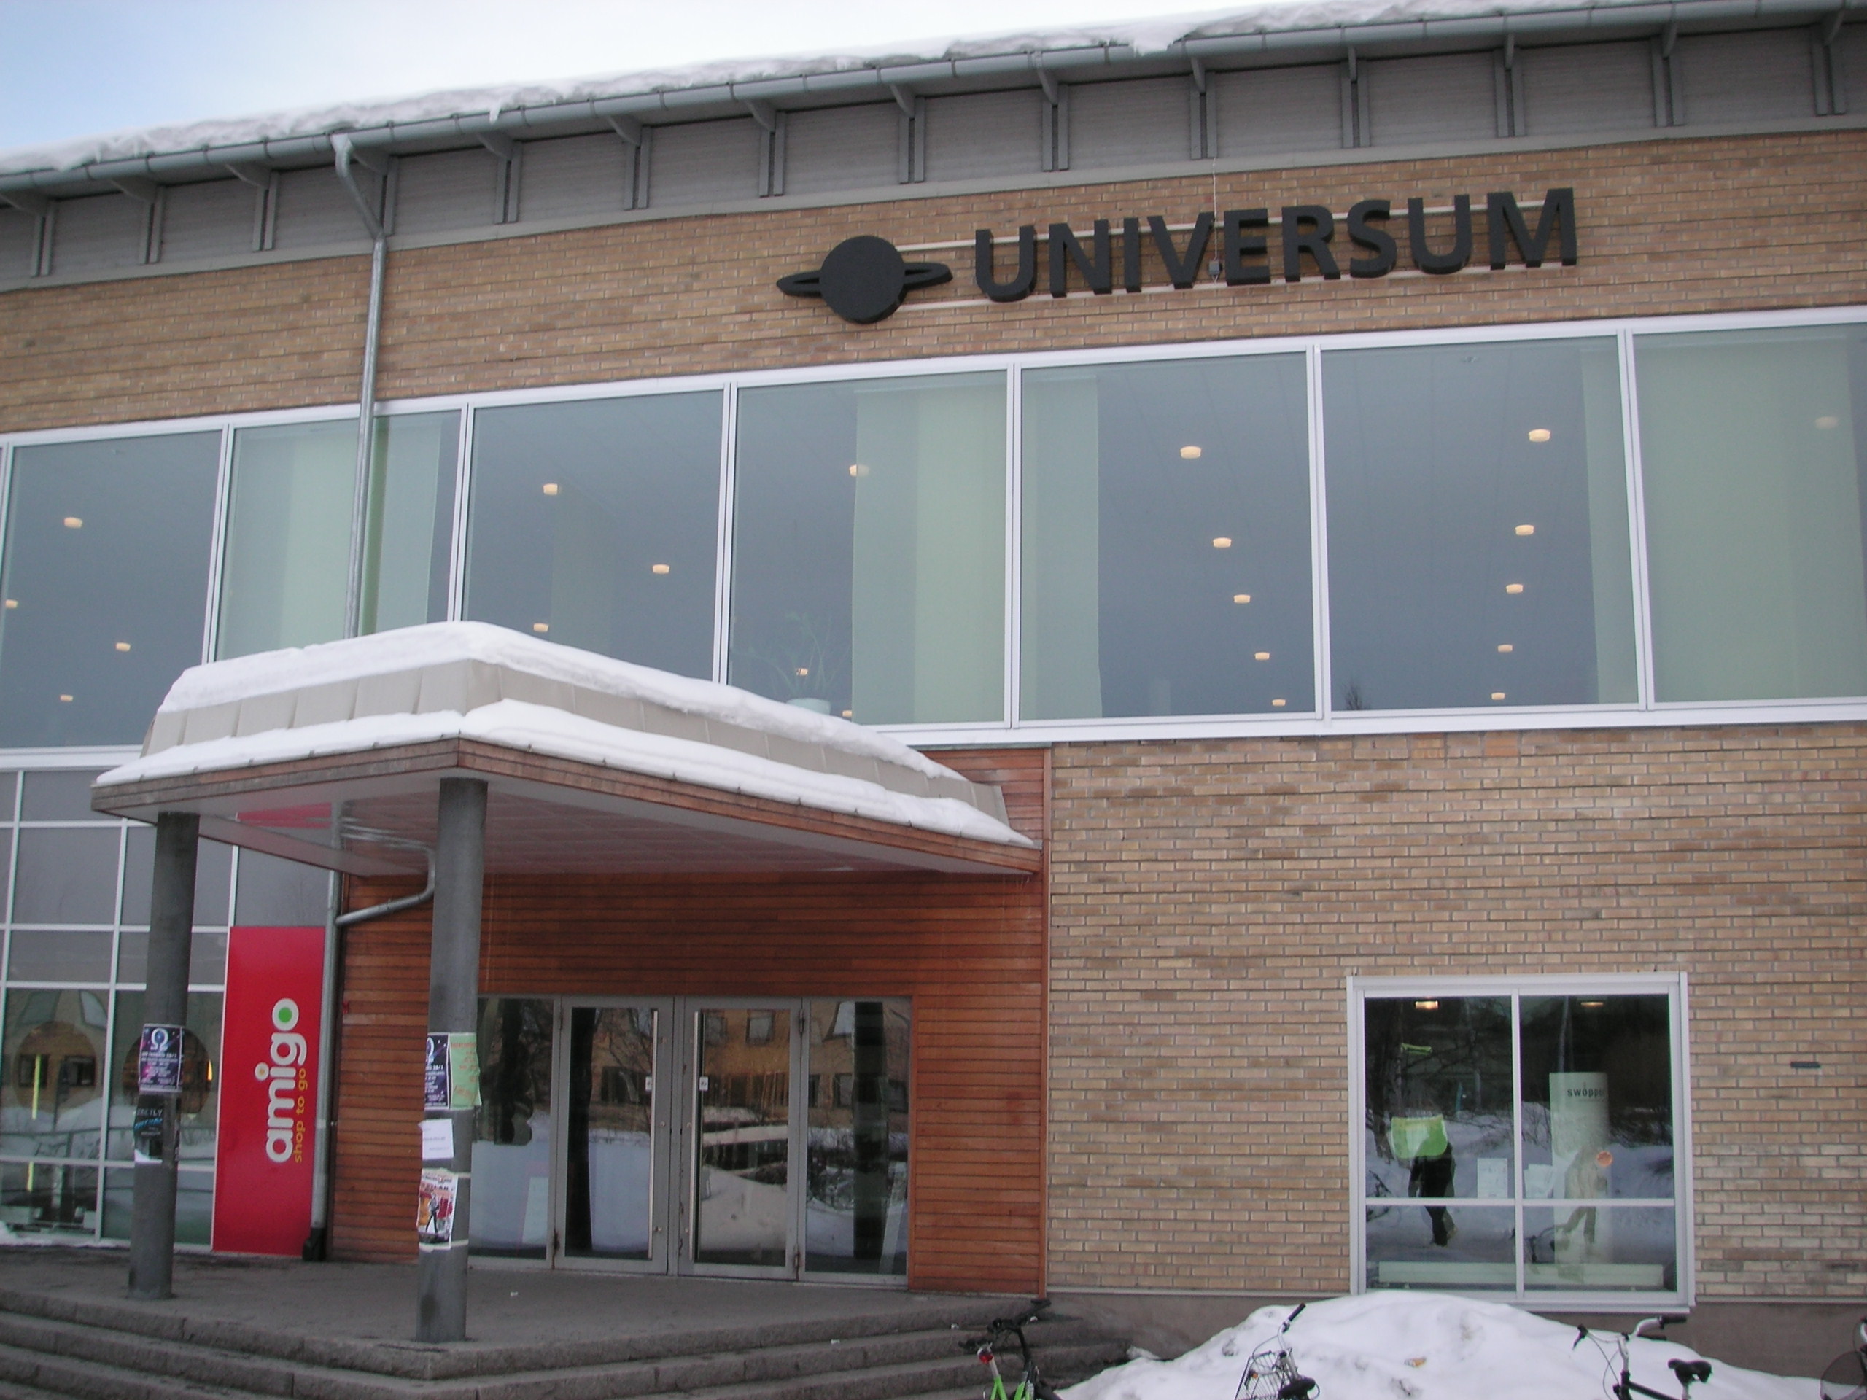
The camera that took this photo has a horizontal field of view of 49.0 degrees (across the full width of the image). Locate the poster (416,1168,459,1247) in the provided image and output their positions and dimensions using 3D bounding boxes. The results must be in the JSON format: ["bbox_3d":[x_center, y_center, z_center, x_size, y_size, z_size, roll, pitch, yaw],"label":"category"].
[{"bbox_3d":[-2.734,2.795,11.300,0.250,0.420,0.070,-2,-11,15],"label":"poster"}]

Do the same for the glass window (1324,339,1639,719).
[{"bbox_3d":[3.972,-1.296,15.021,2.177,2.808,0.100,-2,-11,13],"label":"glass window"}]

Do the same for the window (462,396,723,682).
[{"bbox_3d":[-2.784,-1.092,16.561,2.232,2.816,0.100,-2,-11,13],"label":"window"}]

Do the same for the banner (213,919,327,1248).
[{"bbox_3d":[-5.274,3.096,16.326,0.861,2.551,0.050,-2,-11,13],"label":"banner"}]

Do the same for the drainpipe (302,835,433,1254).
[{"bbox_3d":[-4.427,2.812,16.088,0.926,3.097,0.220,-2,-11,13],"label":"drainpipe"}]

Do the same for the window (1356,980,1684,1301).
[{"bbox_3d":[4.037,3.038,14.193,2.174,2.161,0.100,-2,-11,13],"label":"window"}]

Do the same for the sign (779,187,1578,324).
[{"bbox_3d":[1.761,-3.370,15.781,6.116,0.720,0.180,-2,-11,13],"label":"sign"}]

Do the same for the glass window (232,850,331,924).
[{"bbox_3d":[-5.295,1.428,16.675,0.870,0.808,0.080,-2,-11,13],"label":"glass window"}]

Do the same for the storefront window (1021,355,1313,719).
[{"bbox_3d":[1.757,-1.240,15.528,2.240,2.828,0.100,-2,-11,13],"label":"storefront window"}]

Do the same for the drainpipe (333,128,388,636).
[{"bbox_3d":[-4.810,-2.437,16.849,0.160,4.430,0.750,-2,-11,13],"label":"drainpipe"}]

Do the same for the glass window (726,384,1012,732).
[{"bbox_3d":[-0.524,-1.170,16.048,2.264,2.826,0.100,-2,-11,13],"label":"glass window"}]

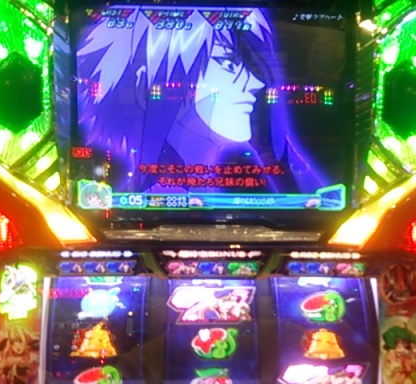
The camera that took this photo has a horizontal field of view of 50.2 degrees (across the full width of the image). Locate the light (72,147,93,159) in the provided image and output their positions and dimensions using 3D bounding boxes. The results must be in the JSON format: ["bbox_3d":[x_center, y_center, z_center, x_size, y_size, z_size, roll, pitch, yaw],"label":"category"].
[{"bbox_3d":[-0.123,-0.039,0.435,0.019,0.011,0.006,0,0,0],"label":"light"}]

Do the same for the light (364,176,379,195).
[{"bbox_3d":[0.157,-0.006,0.425,0.014,0.018,0.008,0,0,0],"label":"light"}]

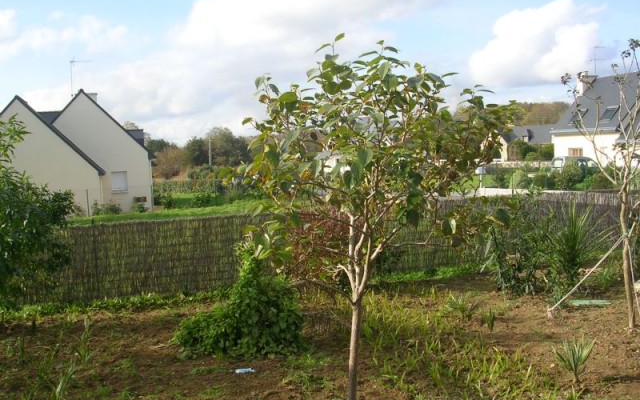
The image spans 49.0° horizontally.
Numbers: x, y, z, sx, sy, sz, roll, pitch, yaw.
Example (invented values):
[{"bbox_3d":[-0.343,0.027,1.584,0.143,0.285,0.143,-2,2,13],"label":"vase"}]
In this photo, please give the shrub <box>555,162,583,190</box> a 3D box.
[{"bbox_3d":[12.733,-1.153,36.000,1.420,1.550,1.350,0,4,19],"label":"shrub"}]

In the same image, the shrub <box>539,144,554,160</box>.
[{"bbox_3d":[29.014,-6.021,90.000,2.200,2.300,2.000,0,4,18],"label":"shrub"}]

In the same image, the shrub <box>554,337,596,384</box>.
[{"bbox_3d":[2.760,1.748,7.650,0.450,0.500,0.430,0,4,20],"label":"shrub"}]

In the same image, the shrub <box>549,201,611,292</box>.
[{"bbox_3d":[4.672,0.834,12.600,1.080,1.600,1.050,0,4,20],"label":"shrub"}]

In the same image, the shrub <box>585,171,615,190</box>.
[{"bbox_3d":[14.321,-0.948,36.000,1.500,1.150,1.400,0,4,22],"label":"shrub"}]

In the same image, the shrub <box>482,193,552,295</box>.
[{"bbox_3d":[3.542,0.780,12.600,1.280,1.760,1.100,-1,3,16],"label":"shrub"}]

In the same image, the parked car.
[{"bbox_3d":[19.760,-2.376,53.500,4.150,1.800,1.720,-2,3,-16],"label":"parked car"}]

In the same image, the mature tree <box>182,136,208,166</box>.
[{"bbox_3d":[-21.264,-8.113,120.000,4.500,5.600,4.400,-2,3,-10],"label":"mature tree"}]

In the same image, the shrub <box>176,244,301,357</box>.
[{"bbox_3d":[-1.137,1.374,9.800,1.700,1.400,1.350,-2,3,-7],"label":"shrub"}]

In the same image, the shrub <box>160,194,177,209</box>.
[{"bbox_3d":[-9.380,0.093,43.500,1.000,0.900,0.950,-2,3,-12],"label":"shrub"}]

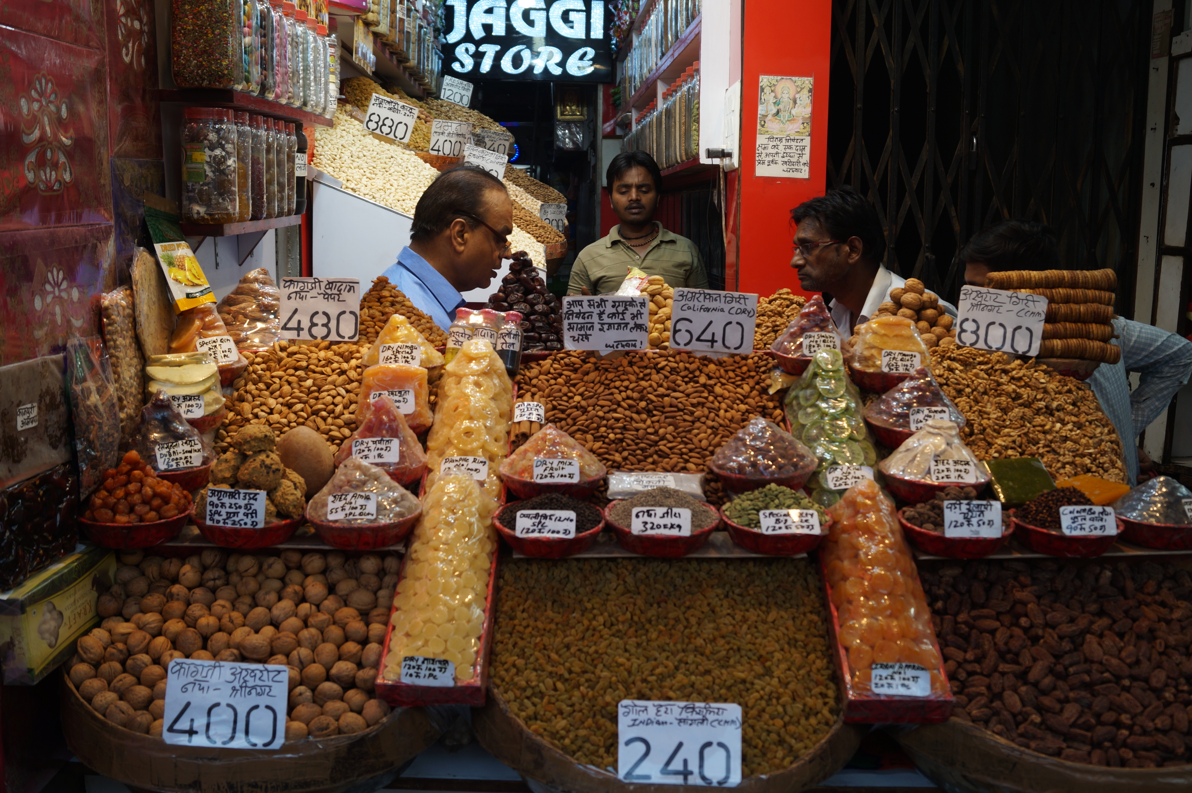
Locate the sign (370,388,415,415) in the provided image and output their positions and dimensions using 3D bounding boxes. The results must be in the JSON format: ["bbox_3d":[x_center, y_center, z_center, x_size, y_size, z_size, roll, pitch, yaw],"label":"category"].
[{"bbox_3d":[-0.335,0.008,1.800,0.073,0.043,0.006,0,-19,-5],"label":"sign"}]

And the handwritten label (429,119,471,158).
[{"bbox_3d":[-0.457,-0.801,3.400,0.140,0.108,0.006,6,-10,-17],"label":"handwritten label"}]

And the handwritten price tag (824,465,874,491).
[{"bbox_3d":[0.391,0.126,1.690,0.074,0.043,0.006,-3,-22,2],"label":"handwritten price tag"}]

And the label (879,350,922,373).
[{"bbox_3d":[0.541,-0.061,1.930,0.069,0.042,0.006,3,-18,1],"label":"label"}]

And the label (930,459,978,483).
[{"bbox_3d":[0.564,0.117,1.720,0.076,0.044,0.006,3,-18,-7],"label":"label"}]

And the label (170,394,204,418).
[{"bbox_3d":[-0.688,0.016,1.830,0.066,0.043,0.006,2,-15,-2],"label":"label"}]

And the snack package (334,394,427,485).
[{"bbox_3d":[-0.363,0.073,1.840,0.152,0.140,0.148,1,9,0],"label":"snack package"}]

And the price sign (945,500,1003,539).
[{"bbox_3d":[0.577,0.189,1.670,0.088,0.058,0.006,1,-7,0],"label":"price sign"}]

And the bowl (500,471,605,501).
[{"bbox_3d":[-0.070,0.151,1.814,0.177,0.046,0.177,0,9,0],"label":"bowl"}]

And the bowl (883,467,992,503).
[{"bbox_3d":[0.557,0.148,1.794,0.177,0.046,0.177,0,9,0],"label":"bowl"}]

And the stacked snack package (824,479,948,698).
[{"bbox_3d":[0.405,0.282,1.562,0.130,0.090,0.320,0,50,0],"label":"stacked snack package"}]

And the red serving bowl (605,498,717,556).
[{"bbox_3d":[0.103,0.213,1.704,0.177,0.046,0.177,0,9,0],"label":"red serving bowl"}]

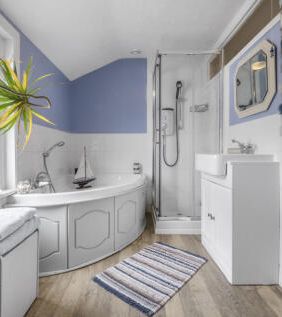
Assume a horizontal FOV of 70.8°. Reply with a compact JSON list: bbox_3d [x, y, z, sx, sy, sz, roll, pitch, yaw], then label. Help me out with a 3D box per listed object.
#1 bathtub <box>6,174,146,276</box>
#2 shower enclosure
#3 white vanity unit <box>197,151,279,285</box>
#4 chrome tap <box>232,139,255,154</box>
[{"bbox_3d":[-0.480,0.545,2.157,1.100,0.580,1.480,0,2,0],"label":"bathtub"},{"bbox_3d":[0.536,-0.167,2.528,0.747,1.980,0.740,0,2,0],"label":"shower enclosure"},{"bbox_3d":[0.716,0.412,1.662,0.443,0.876,0.618,0,2,0],"label":"white vanity unit"},{"bbox_3d":[0.835,-0.094,1.633,0.160,0.125,0.120,0,2,0],"label":"chrome tap"}]

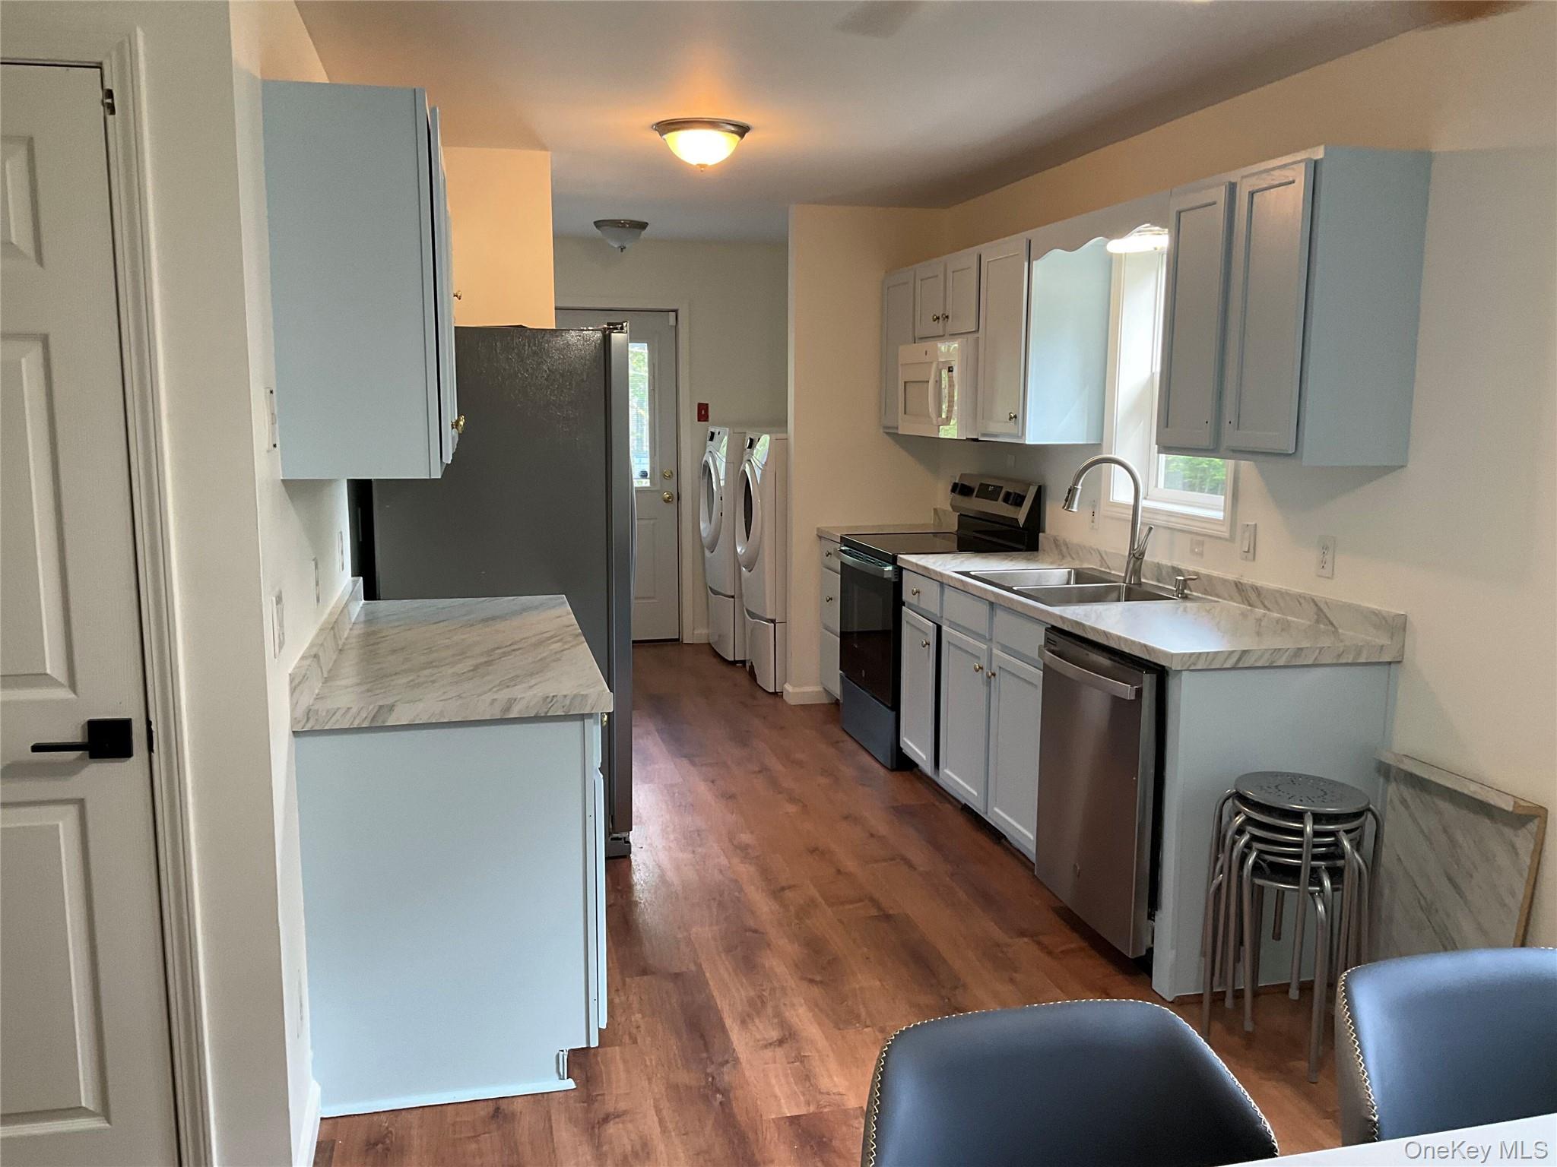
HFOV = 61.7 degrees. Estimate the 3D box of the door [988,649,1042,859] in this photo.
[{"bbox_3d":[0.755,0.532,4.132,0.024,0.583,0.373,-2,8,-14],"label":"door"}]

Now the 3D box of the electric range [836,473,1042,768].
[{"bbox_3d":[0.678,0.130,5.678,0.685,1.170,0.762,-2,8,-13],"label":"electric range"}]

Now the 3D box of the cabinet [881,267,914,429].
[{"bbox_3d":[0.716,-1.106,6.224,0.326,0.769,0.434,-2,8,-13],"label":"cabinet"}]

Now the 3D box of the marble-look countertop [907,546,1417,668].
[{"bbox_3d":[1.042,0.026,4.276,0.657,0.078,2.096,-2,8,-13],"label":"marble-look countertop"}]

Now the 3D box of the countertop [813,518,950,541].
[{"bbox_3d":[0.556,-0.248,6.272,0.655,0.048,0.540,-2,8,-13],"label":"countertop"}]

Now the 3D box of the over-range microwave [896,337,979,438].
[{"bbox_3d":[0.834,-0.836,5.589,0.395,0.410,0.770,-2,8,-13],"label":"over-range microwave"}]

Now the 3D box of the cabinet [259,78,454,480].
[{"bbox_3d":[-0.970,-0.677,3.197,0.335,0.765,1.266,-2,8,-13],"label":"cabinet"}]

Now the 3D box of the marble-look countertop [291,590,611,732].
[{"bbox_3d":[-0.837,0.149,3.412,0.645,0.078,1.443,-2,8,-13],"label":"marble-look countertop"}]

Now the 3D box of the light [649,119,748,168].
[{"bbox_3d":[-0.259,-1.483,4.431,0.335,0.145,0.335,0,8,0],"label":"light"}]

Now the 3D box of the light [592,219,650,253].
[{"bbox_3d":[-0.833,-1.838,6.926,0.296,0.158,0.296,-2,8,-13],"label":"light"}]

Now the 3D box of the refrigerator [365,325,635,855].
[{"bbox_3d":[-0.963,0.011,4.580,0.794,1.752,0.882,-2,8,-13],"label":"refrigerator"}]

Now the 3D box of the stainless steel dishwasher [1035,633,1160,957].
[{"bbox_3d":[1.127,0.558,3.752,0.620,0.815,0.604,-2,8,-13],"label":"stainless steel dishwasher"}]

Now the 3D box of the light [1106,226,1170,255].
[{"bbox_3d":[1.202,-1.121,4.242,0.267,0.084,0.267,-2,8,-13],"label":"light"}]

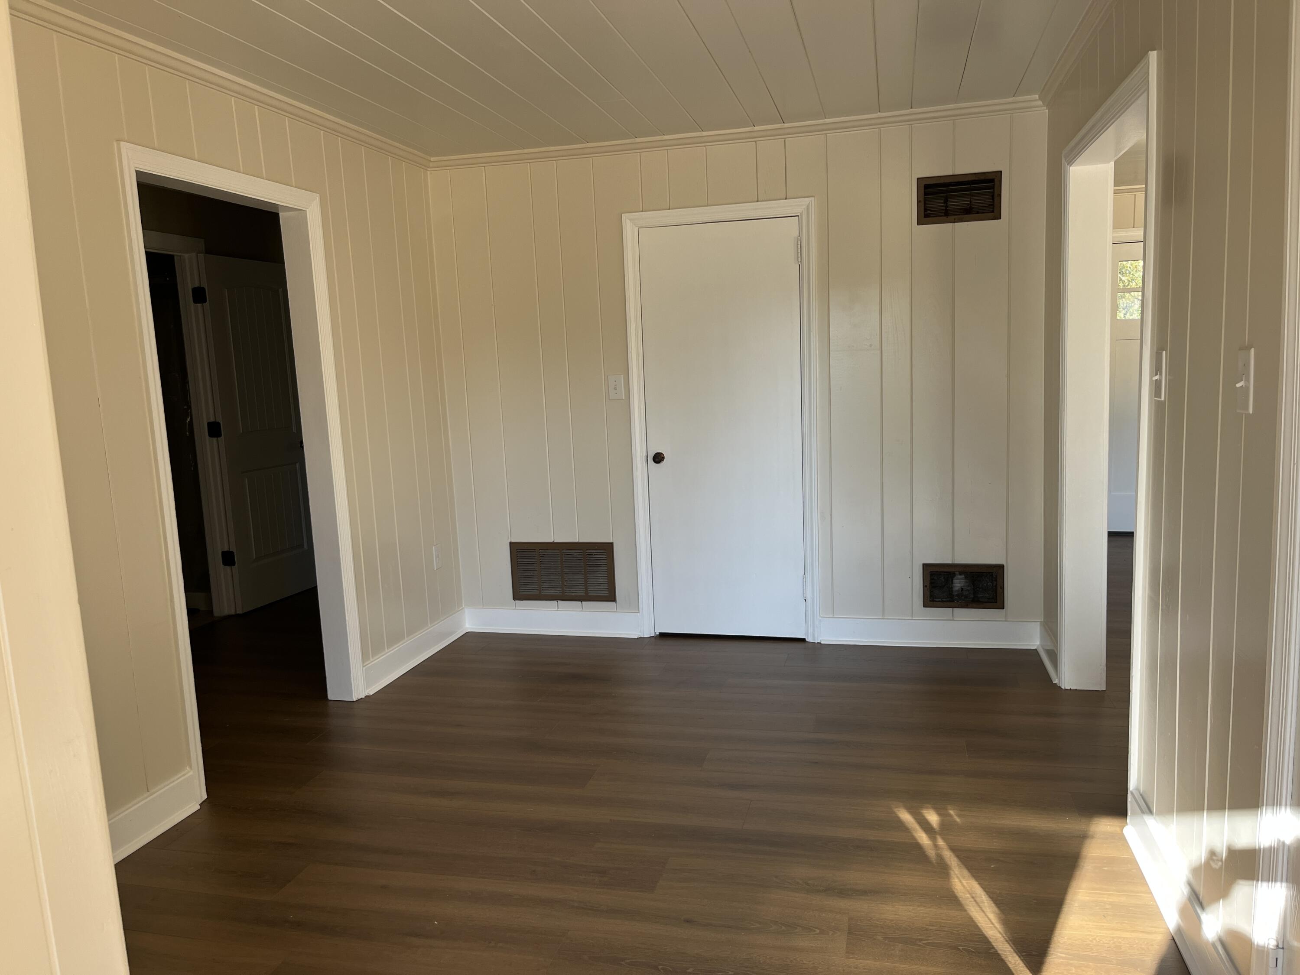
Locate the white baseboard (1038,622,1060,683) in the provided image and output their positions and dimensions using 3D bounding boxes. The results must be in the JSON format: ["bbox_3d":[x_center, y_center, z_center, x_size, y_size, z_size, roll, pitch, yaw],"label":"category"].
[{"bbox_3d":[1.711,0.706,4.212,0.027,0.134,0.459,0,8,15],"label":"white baseboard"}]

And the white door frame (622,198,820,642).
[{"bbox_3d":[0.347,-0.276,4.676,0.898,2.075,0.070,0,8,15],"label":"white door frame"}]

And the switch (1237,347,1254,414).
[{"bbox_3d":[1.109,-0.199,1.828,0.014,0.119,0.071,0,8,15],"label":"switch"}]

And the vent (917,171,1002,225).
[{"bbox_3d":[1.348,-1.259,4.254,0.351,0.202,0.020,0,8,15],"label":"vent"}]

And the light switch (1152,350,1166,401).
[{"bbox_3d":[1.257,-0.276,2.416,0.014,0.118,0.071,0,8,15],"label":"light switch"}]

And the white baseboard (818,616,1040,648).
[{"bbox_3d":[1.298,0.680,4.542,0.993,0.134,0.027,0,8,15],"label":"white baseboard"}]

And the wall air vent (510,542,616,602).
[{"bbox_3d":[-0.446,0.431,4.970,0.554,0.303,0.018,0,8,15],"label":"wall air vent"}]

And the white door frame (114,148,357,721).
[{"bbox_3d":[-1.468,-0.065,3.584,0.155,2.105,1.046,0,8,15],"label":"white door frame"}]

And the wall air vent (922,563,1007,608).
[{"bbox_3d":[1.439,0.455,4.481,0.356,0.209,0.020,0,8,15],"label":"wall air vent"}]

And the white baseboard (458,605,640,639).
[{"bbox_3d":[-0.521,0.696,5.021,0.972,0.134,0.027,0,8,15],"label":"white baseboard"}]

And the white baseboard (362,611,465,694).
[{"bbox_3d":[-1.099,0.768,4.676,0.027,0.134,0.999,0,8,15],"label":"white baseboard"}]

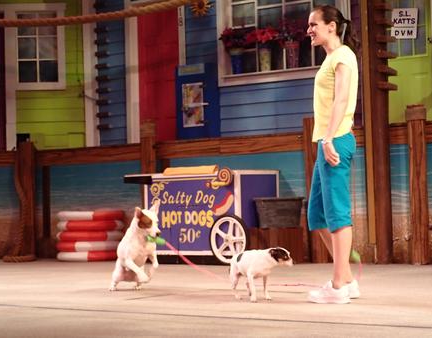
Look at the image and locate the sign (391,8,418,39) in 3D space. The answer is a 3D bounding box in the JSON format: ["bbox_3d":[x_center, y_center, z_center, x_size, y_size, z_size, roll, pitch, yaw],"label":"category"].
[{"bbox_3d":[1.848,-1.424,10.200,0.265,0.295,0.015,2,0,27],"label":"sign"}]

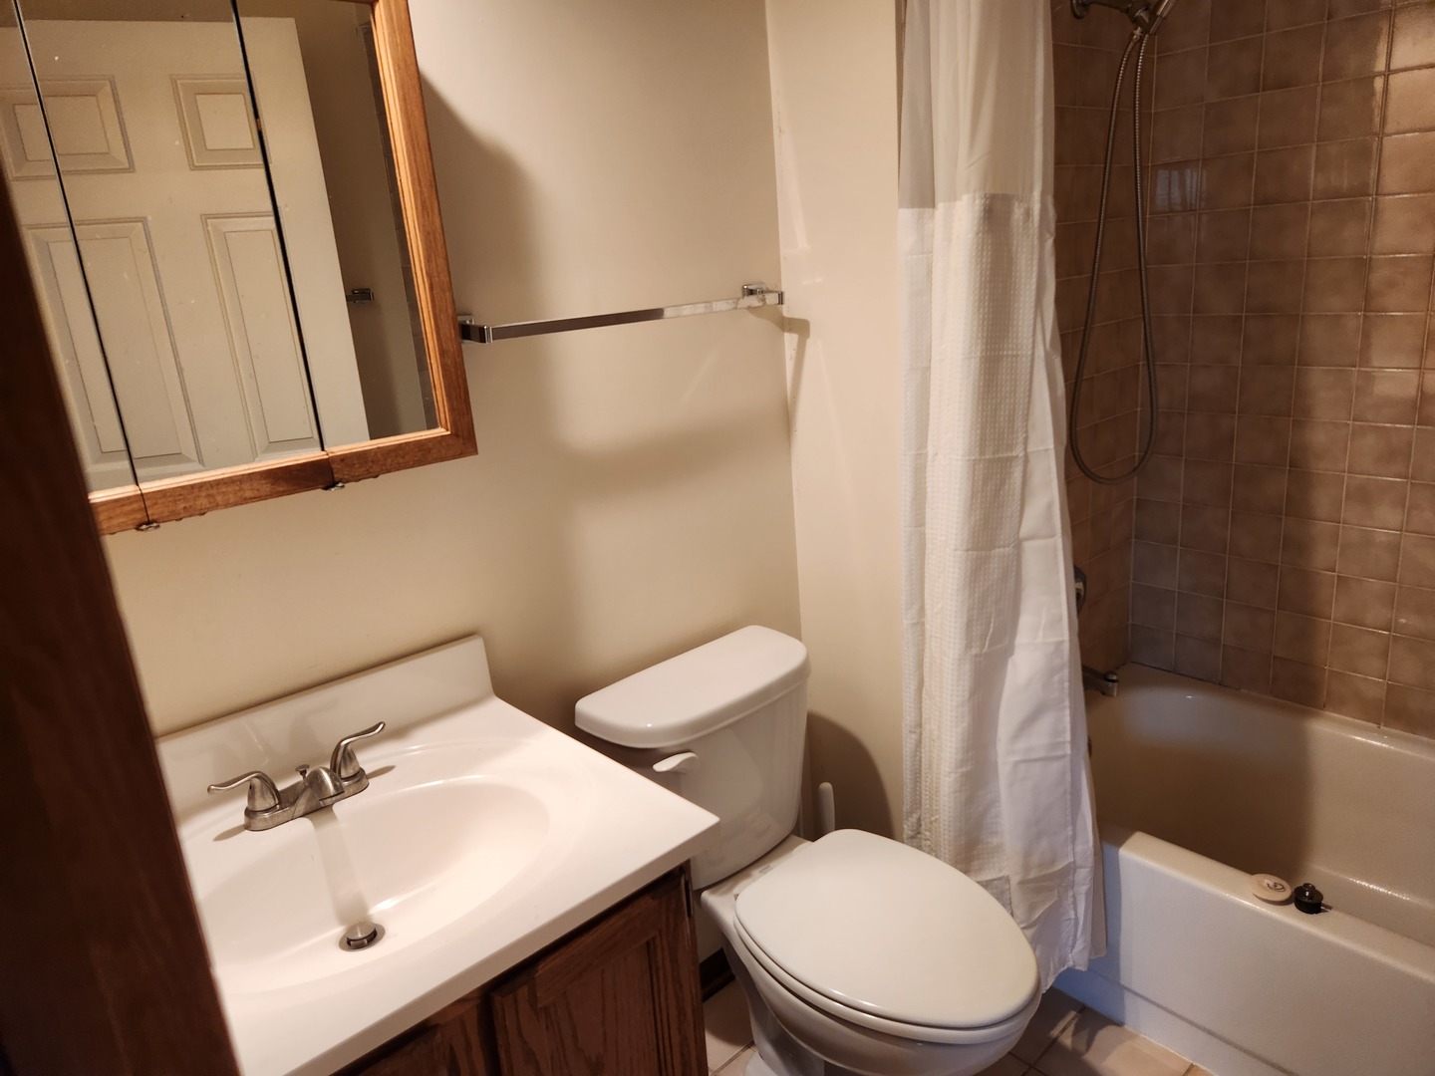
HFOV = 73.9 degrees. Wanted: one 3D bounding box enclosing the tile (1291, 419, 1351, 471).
[{"bbox_3d":[1.272,-0.194,2.012,0.009,0.107,0.107,-19,21,-38],"label":"tile"}]

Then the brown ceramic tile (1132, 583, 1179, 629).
[{"bbox_3d":[1.086,0.170,2.366,0.009,0.108,0.108,-18,21,-38],"label":"brown ceramic tile"}]

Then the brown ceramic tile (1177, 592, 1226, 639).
[{"bbox_3d":[1.167,0.188,2.304,0.010,0.108,0.108,-18,21,-38],"label":"brown ceramic tile"}]

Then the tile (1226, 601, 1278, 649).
[{"bbox_3d":[1.234,0.206,2.213,0.010,0.108,0.108,-18,21,-38],"label":"tile"}]

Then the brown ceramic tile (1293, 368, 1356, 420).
[{"bbox_3d":[1.264,-0.300,1.985,0.010,0.108,0.108,-18,21,-38],"label":"brown ceramic tile"}]

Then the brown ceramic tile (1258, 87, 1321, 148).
[{"bbox_3d":[1.142,-0.838,1.905,0.010,0.108,0.108,-18,21,-38],"label":"brown ceramic tile"}]

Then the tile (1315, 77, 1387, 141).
[{"bbox_3d":[1.216,-0.821,1.827,0.009,0.107,0.107,-19,21,-38],"label":"tile"}]

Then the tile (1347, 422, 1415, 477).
[{"bbox_3d":[1.346,-0.178,1.935,0.010,0.108,0.108,-18,21,-38],"label":"tile"}]

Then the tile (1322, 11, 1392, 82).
[{"bbox_3d":[1.207,-0.928,1.800,0.010,0.108,0.108,-18,21,-38],"label":"tile"}]

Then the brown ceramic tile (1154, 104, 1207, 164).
[{"bbox_3d":[0.998,-0.873,2.069,0.009,0.107,0.107,-19,21,-38],"label":"brown ceramic tile"}]

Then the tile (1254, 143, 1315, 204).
[{"bbox_3d":[1.151,-0.733,1.936,0.010,0.108,0.108,-18,21,-38],"label":"tile"}]

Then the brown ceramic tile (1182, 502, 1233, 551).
[{"bbox_3d":[1.144,-0.020,2.233,0.010,0.108,0.108,-18,21,-38],"label":"brown ceramic tile"}]

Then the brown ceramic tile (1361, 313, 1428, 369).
[{"bbox_3d":[1.321,-0.386,1.864,0.009,0.108,0.108,-18,21,-38],"label":"brown ceramic tile"}]

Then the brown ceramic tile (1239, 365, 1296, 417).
[{"bbox_3d":[1.185,-0.317,2.055,0.009,0.108,0.108,-18,21,-38],"label":"brown ceramic tile"}]

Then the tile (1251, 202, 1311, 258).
[{"bbox_3d":[1.161,-0.629,1.966,0.010,0.108,0.108,-18,21,-38],"label":"tile"}]

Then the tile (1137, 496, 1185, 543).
[{"bbox_3d":[1.075,-0.039,2.324,0.010,0.108,0.108,-18,21,-38],"label":"tile"}]

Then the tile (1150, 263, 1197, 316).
[{"bbox_3d":[1.026,-0.560,2.162,0.009,0.107,0.107,-19,21,-38],"label":"tile"}]

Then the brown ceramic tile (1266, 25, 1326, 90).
[{"bbox_3d":[1.134,-0.943,1.877,0.009,0.107,0.107,-19,21,-38],"label":"brown ceramic tile"}]

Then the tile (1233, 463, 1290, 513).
[{"bbox_3d":[1.211,-0.109,2.129,0.010,0.108,0.108,-18,21,-38],"label":"tile"}]

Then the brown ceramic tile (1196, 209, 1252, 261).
[{"bbox_3d":[1.090,-0.647,2.049,0.010,0.108,0.108,-18,21,-39],"label":"brown ceramic tile"}]

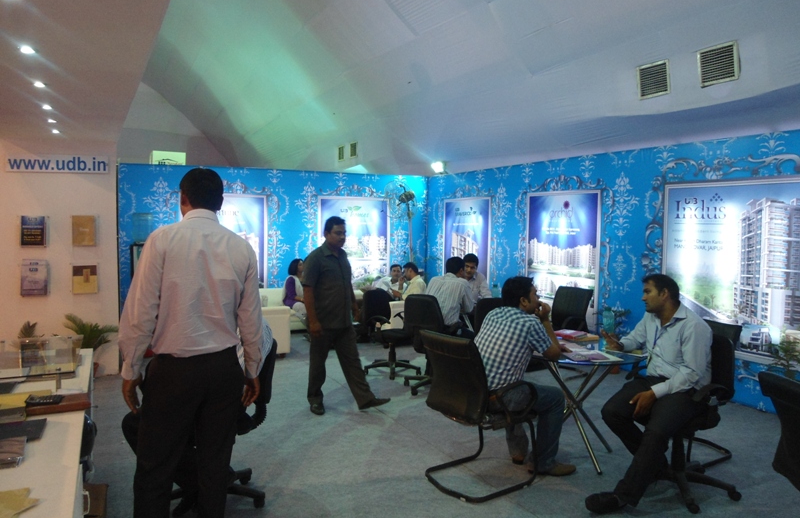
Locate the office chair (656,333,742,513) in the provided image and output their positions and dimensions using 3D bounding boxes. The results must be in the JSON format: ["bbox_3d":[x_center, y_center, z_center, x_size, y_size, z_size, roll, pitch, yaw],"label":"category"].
[{"bbox_3d":[1.693,0.943,3.663,0.600,0.940,0.590,-1,4,-24],"label":"office chair"}]

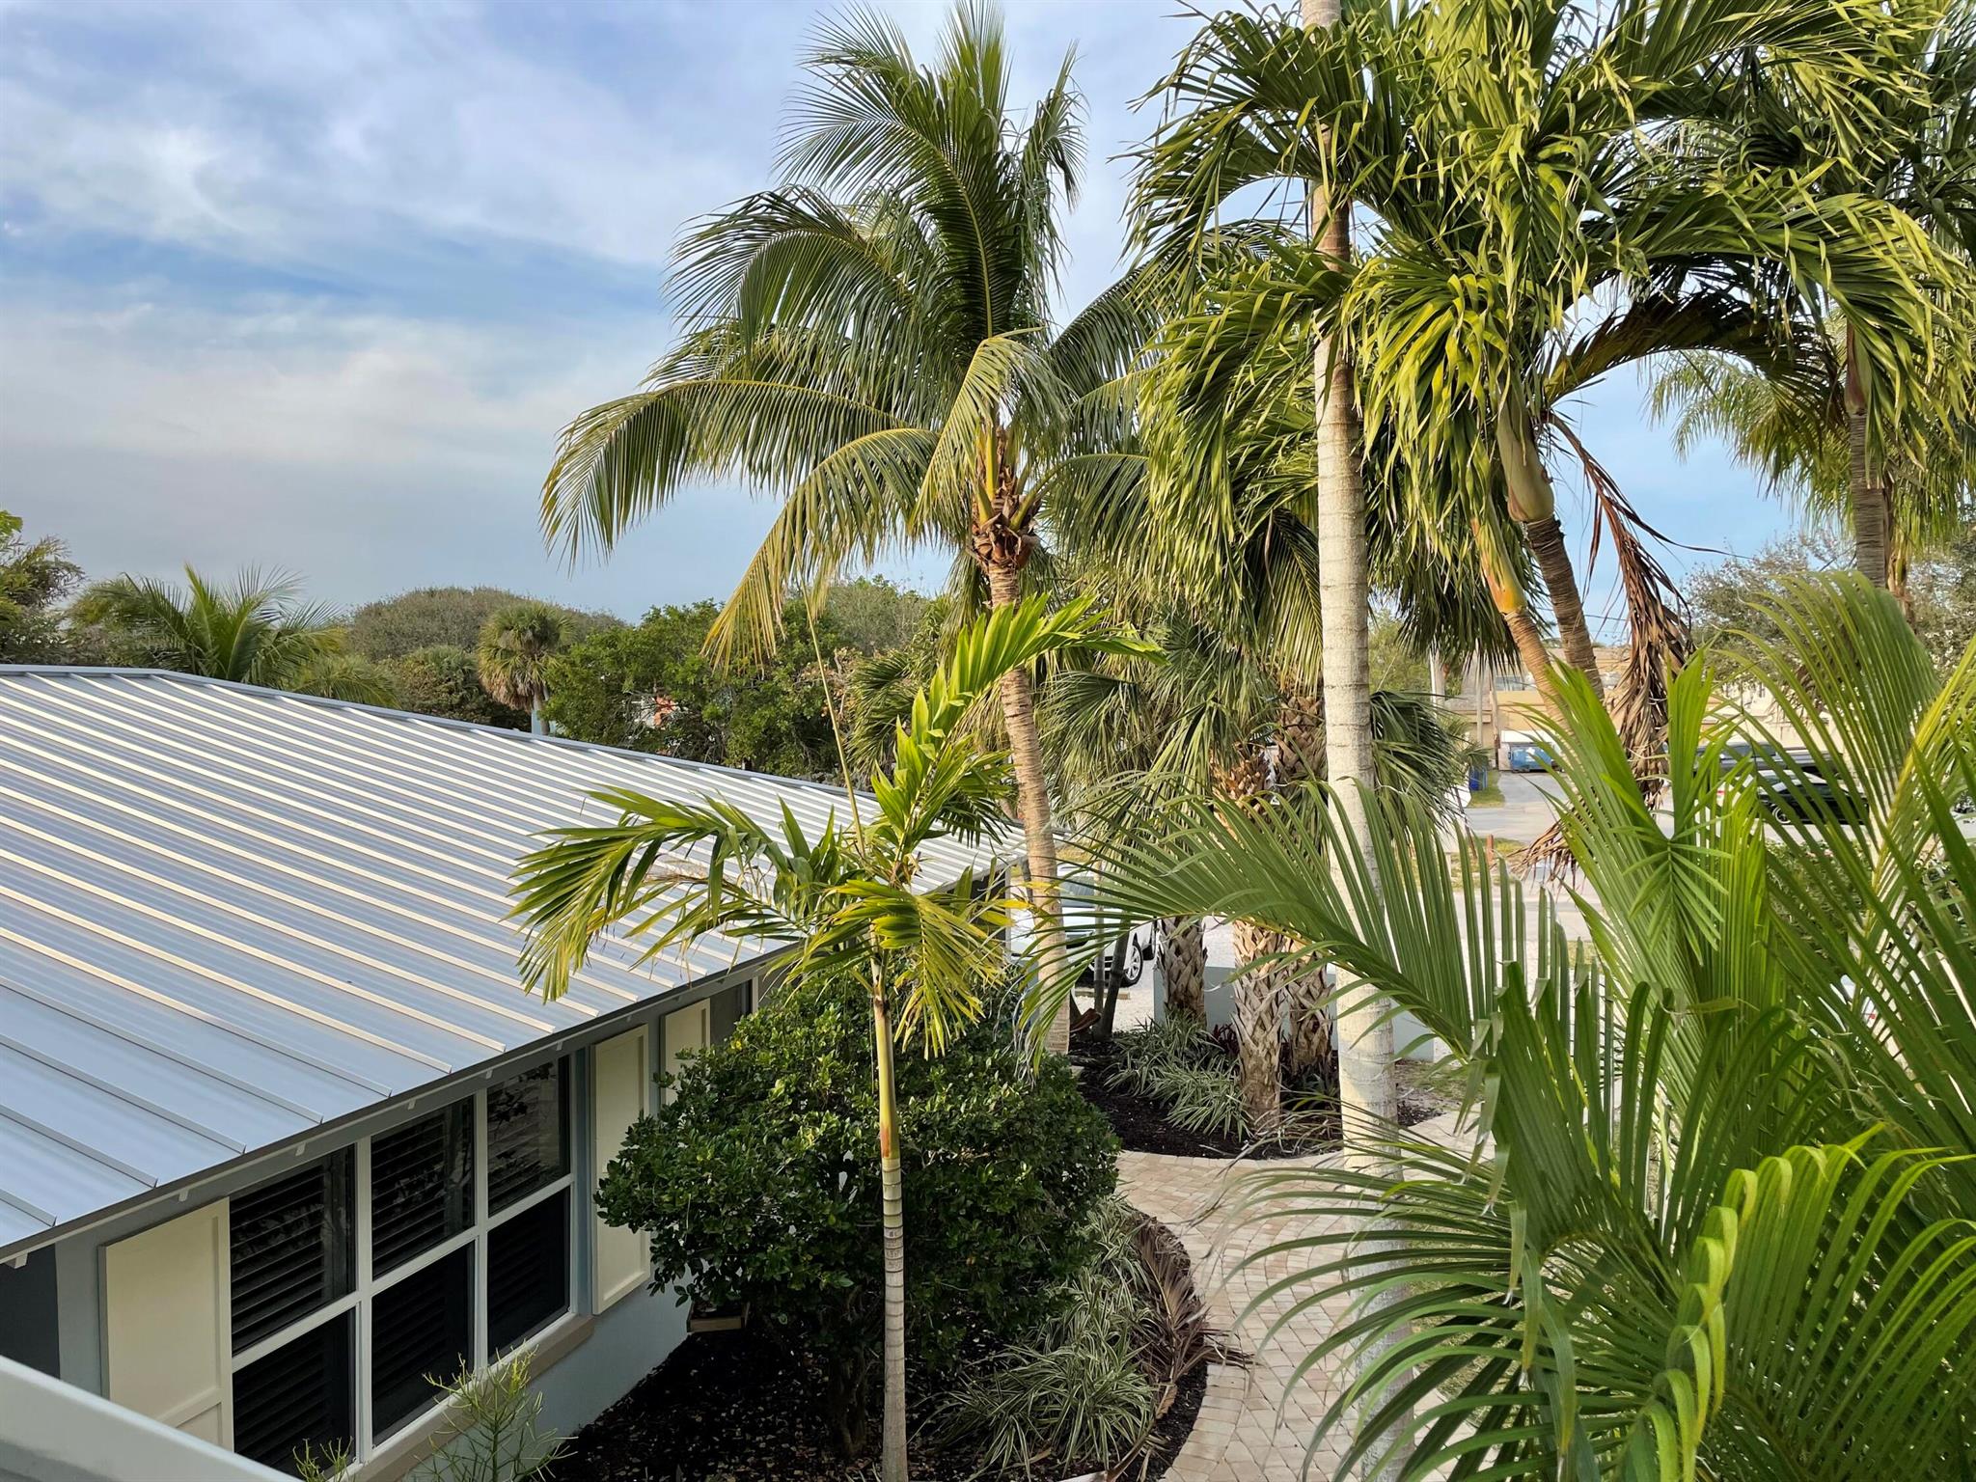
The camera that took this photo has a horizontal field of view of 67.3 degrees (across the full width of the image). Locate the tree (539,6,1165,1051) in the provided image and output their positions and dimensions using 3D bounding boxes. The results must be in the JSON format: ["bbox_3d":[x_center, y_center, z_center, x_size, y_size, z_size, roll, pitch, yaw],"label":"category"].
[{"bbox_3d":[-1.000,-2.200,16.200,7.500,11.600,7.000,0,2,0],"label":"tree"}]

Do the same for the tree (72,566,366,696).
[{"bbox_3d":[-15.560,-0.300,30.000,5.800,6.300,5.500,0,2,0],"label":"tree"}]

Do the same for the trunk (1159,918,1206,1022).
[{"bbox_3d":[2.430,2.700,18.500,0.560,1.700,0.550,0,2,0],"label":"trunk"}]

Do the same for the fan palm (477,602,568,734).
[{"bbox_3d":[-15.050,-1.100,48.000,3.100,6.600,3.100,0,2,0],"label":"fan palm"}]

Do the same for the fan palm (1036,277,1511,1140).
[{"bbox_3d":[2.870,-0.400,14.800,4.400,8.200,4.300,0,2,0],"label":"fan palm"}]

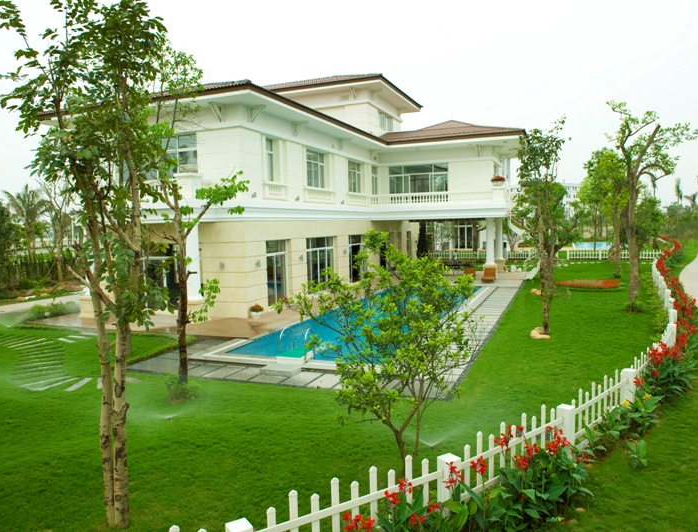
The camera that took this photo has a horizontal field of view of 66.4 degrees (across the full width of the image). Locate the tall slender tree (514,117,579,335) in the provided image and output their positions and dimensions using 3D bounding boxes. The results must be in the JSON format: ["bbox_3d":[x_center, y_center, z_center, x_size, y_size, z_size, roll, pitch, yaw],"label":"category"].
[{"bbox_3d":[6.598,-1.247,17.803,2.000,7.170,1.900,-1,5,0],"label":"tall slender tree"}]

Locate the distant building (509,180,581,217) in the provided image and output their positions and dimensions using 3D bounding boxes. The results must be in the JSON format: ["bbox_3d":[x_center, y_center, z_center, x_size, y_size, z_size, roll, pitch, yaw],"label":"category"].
[{"bbox_3d":[94.568,-28.789,255.201,36.000,20.500,16.000,-1,5,0],"label":"distant building"}]

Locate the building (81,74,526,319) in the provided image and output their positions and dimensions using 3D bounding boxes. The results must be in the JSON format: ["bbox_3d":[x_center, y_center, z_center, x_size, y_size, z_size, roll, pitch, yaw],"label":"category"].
[{"bbox_3d":[-0.485,-5.373,33.293,20.500,13.300,25.000,0,5,22],"label":"building"}]

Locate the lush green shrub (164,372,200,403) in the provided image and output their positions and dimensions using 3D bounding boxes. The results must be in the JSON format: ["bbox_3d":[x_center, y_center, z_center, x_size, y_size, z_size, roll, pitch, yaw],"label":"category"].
[{"bbox_3d":[-3.886,2.745,12.319,0.800,0.580,0.750,-1,5,0],"label":"lush green shrub"}]

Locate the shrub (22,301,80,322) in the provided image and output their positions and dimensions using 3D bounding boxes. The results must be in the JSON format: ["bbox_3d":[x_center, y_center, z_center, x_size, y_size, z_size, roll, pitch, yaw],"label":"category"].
[{"bbox_3d":[-13.765,1.963,24.502,1.150,0.700,3.000,0,5,22],"label":"shrub"}]

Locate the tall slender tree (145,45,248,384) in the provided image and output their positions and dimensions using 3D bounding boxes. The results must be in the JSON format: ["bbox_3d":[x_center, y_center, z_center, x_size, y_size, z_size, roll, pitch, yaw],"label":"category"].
[{"bbox_3d":[-3.495,-0.955,12.213,2.250,7.950,2.100,-1,5,0],"label":"tall slender tree"}]

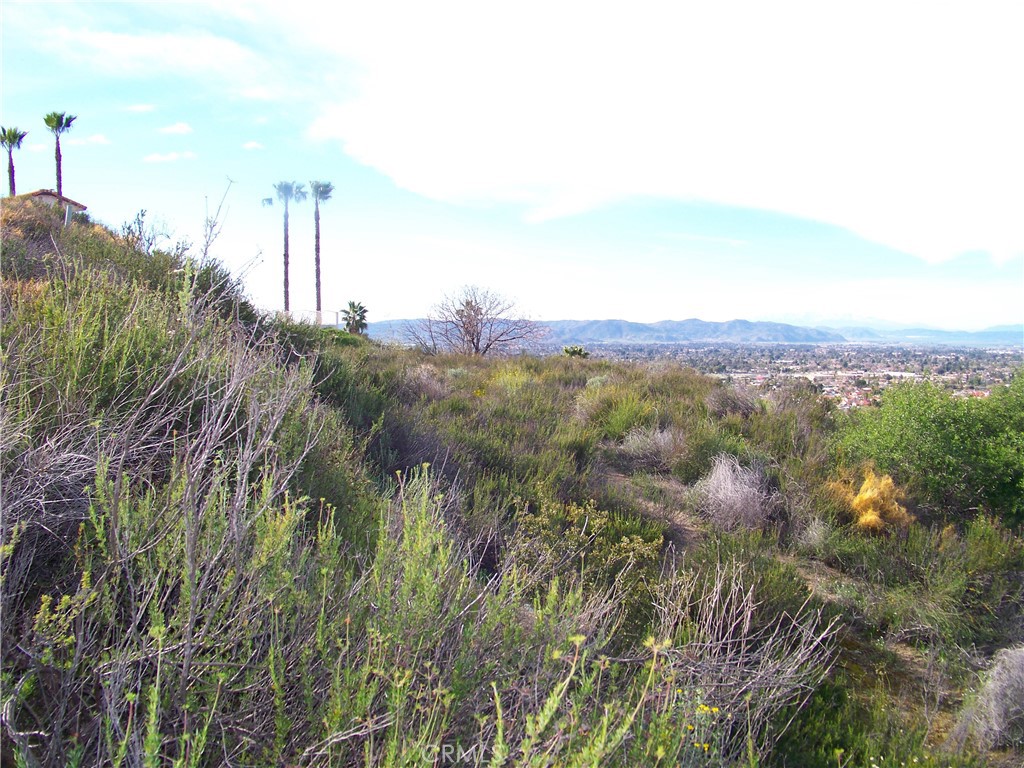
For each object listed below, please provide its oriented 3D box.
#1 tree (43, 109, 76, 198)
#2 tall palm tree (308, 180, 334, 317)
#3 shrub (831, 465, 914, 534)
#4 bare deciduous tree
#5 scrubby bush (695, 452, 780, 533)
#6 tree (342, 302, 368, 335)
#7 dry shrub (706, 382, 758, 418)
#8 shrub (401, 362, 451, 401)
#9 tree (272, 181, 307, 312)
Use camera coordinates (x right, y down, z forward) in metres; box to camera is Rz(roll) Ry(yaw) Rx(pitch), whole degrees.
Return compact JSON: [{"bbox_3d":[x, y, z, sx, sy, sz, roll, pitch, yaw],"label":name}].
[{"bbox_3d":[-32.411,-16.134,70.000,2.366,6.956,2.366,-1,3,-25],"label":"tree"},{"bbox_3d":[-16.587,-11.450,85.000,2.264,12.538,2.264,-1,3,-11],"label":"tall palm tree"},{"bbox_3d":[4.136,1.325,11.200,0.935,0.779,0.900,1,3,20],"label":"shrub"},{"bbox_3d":[-1.414,-2.581,40.000,5.655,2.991,4.800,0,3,-2],"label":"bare deciduous tree"},{"bbox_3d":[2.772,1.334,12.000,1.025,0.906,1.000,1,3,13],"label":"scrubby bush"},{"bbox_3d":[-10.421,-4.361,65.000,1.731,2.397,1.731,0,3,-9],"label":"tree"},{"bbox_3d":[5.372,0.406,24.000,1.240,0.859,1.150,1,3,13],"label":"dry shrub"},{"bbox_3d":[-1.949,-0.056,22.000,1.093,0.831,1.050,0,3,-5],"label":"shrub"},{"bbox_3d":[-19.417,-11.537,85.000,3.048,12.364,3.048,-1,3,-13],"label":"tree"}]

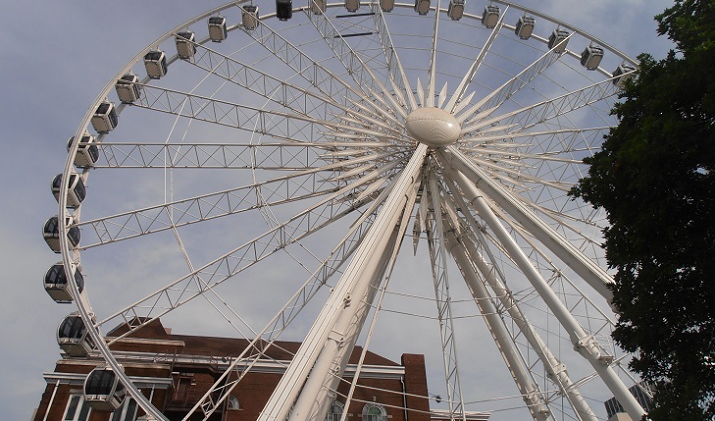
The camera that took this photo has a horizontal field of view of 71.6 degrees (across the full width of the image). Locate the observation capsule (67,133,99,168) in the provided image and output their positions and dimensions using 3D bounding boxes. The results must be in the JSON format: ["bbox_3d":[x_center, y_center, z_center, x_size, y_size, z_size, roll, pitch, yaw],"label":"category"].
[{"bbox_3d":[-22.614,-4.903,41.047,1.803,1.917,1.761,2,-39,-5],"label":"observation capsule"}]

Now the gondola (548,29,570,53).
[{"bbox_3d":[23.348,-19.750,57.574,1.900,2.080,1.620,2,-39,-4],"label":"gondola"}]

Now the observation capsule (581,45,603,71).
[{"bbox_3d":[26.443,-17.361,55.984,1.900,2.080,1.620,2,-39,-4],"label":"observation capsule"}]

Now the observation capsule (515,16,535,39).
[{"bbox_3d":[19.863,-21.774,58.827,1.900,2.080,1.620,2,-39,-4],"label":"observation capsule"}]

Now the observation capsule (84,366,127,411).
[{"bbox_3d":[-14.911,10.582,29.441,1.803,1.917,1.761,2,-39,-5],"label":"observation capsule"}]

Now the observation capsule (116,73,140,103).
[{"bbox_3d":[-20.889,-11.219,45.335,1.700,2.080,1.880,2,-39,-5],"label":"observation capsule"}]

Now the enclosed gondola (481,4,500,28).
[{"bbox_3d":[16.116,-23.493,60.266,1.803,1.917,1.761,2,-39,-5],"label":"enclosed gondola"}]

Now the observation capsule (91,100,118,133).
[{"bbox_3d":[-22.235,-8.204,43.724,1.803,1.917,1.761,2,-39,-5],"label":"observation capsule"}]

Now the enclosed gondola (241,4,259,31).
[{"bbox_3d":[-11.729,-21.322,54.601,1.700,2.080,1.880,2,-39,-5],"label":"enclosed gondola"}]

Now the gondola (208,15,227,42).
[{"bbox_3d":[-15.060,-19.540,53.682,1.803,1.917,1.761,2,-39,-5],"label":"gondola"}]

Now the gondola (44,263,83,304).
[{"bbox_3d":[-19.390,4.771,33.000,1.900,2.080,1.620,2,-39,-4],"label":"gondola"}]

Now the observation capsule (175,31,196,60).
[{"bbox_3d":[-17.326,-16.845,50.339,1.700,2.080,1.880,2,-39,-5],"label":"observation capsule"}]

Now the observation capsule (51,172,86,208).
[{"bbox_3d":[-21.897,-1.609,37.886,1.900,2.080,1.620,2,-39,-4],"label":"observation capsule"}]

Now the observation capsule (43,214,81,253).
[{"bbox_3d":[-20.783,1.586,34.902,1.700,2.080,1.880,2,-39,-5],"label":"observation capsule"}]

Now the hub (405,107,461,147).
[{"bbox_3d":[6.302,-6.970,41.164,4.516,4.516,1.704,2,-39,-5],"label":"hub"}]

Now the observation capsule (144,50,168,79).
[{"bbox_3d":[-19.498,-14.283,48.409,1.900,2.080,1.620,2,-39,-4],"label":"observation capsule"}]

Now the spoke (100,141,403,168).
[{"bbox_3d":[-8.862,-4.490,41.660,25.760,0.450,3.000,0,-39,-7],"label":"spoke"}]

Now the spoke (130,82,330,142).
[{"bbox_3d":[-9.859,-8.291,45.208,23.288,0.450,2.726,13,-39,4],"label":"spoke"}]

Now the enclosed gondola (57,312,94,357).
[{"bbox_3d":[-17.089,7.568,30.402,1.700,2.080,1.880,2,-39,-5],"label":"enclosed gondola"}]

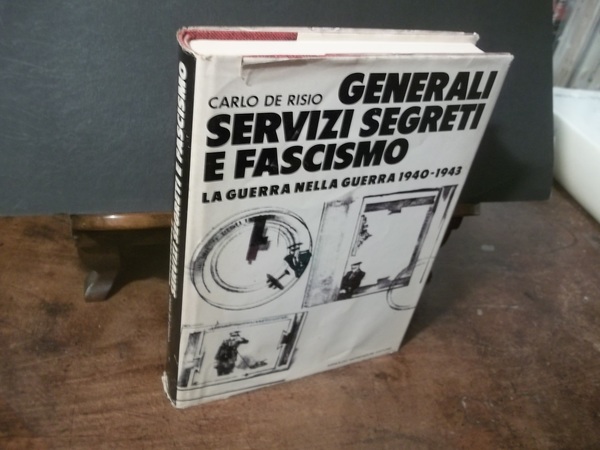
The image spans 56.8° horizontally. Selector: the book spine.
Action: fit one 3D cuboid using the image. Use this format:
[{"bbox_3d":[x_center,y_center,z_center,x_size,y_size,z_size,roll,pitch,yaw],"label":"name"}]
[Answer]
[{"bbox_3d":[-0.059,0.016,0.284,0.013,0.220,0.027,-8,40,-25],"label":"book spine"}]

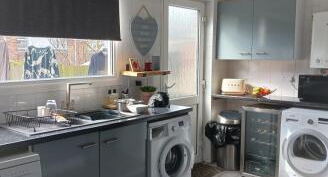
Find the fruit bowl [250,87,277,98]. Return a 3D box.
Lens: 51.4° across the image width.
[{"bbox_3d":[1.224,0.051,4.212,0.325,0.135,0.320,0,5,0],"label":"fruit bowl"}]

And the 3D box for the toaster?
[{"bbox_3d":[0.951,-0.017,4.546,0.280,0.206,0.180,5,7,40],"label":"toaster"}]

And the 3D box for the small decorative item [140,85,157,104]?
[{"bbox_3d":[-0.147,0.065,3.266,0.144,0.189,0.144,0,6,0],"label":"small decorative item"}]

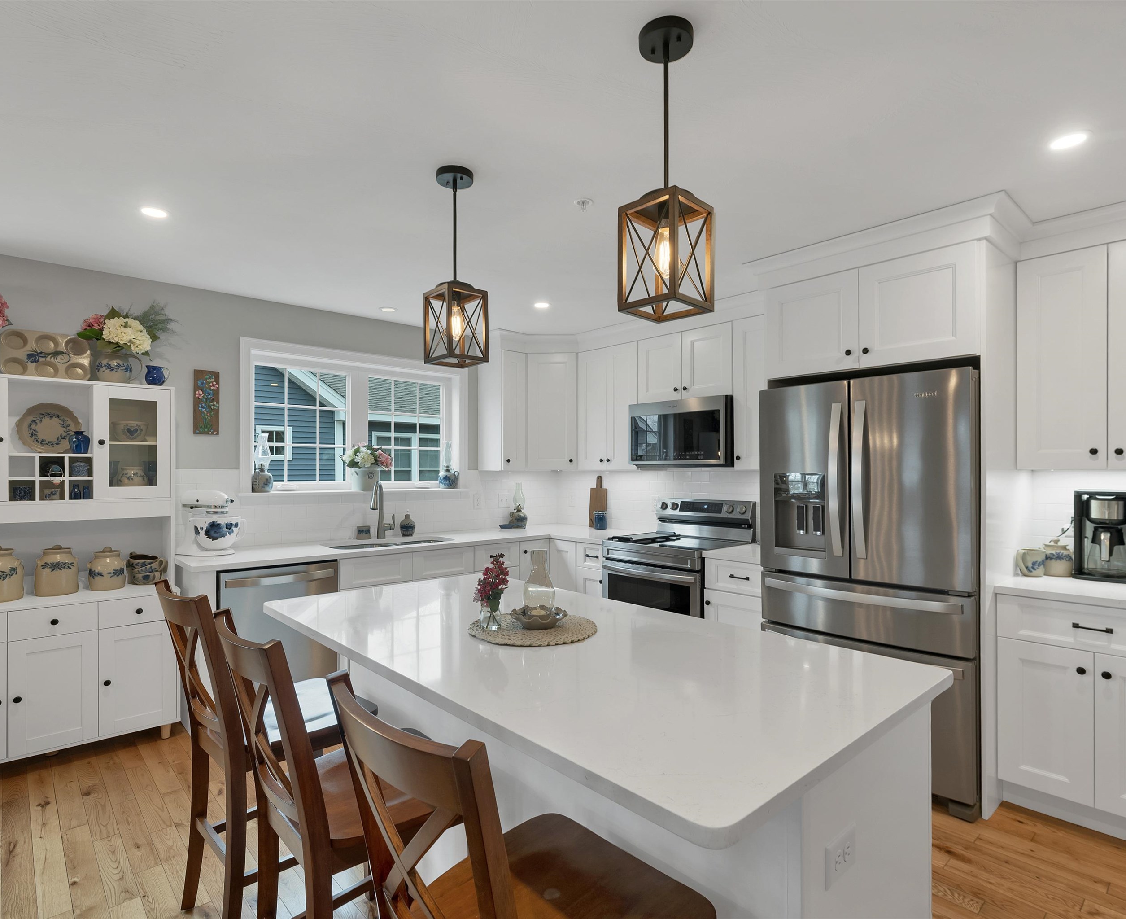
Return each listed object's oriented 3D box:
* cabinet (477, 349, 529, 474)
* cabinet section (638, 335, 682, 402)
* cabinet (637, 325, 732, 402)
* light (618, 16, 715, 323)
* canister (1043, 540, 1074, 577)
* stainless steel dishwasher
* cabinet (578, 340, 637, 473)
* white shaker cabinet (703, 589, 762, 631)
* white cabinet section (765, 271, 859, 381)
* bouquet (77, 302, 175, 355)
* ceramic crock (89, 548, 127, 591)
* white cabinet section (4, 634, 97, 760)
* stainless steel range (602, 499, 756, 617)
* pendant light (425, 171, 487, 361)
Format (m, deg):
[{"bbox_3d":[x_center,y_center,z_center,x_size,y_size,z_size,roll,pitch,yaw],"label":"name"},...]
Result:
[{"bbox_3d":[-0.483,-0.376,4.620,0.238,0.927,0.330,1,-2,-43],"label":"cabinet"},{"bbox_3d":[0.819,-0.637,4.229,0.331,0.463,0.389,1,-1,-42],"label":"cabinet section"},{"bbox_3d":[0.916,-0.616,3.948,0.330,0.465,0.757,1,-1,-44],"label":"cabinet"},{"bbox_3d":[0.250,-0.690,1.377,0.164,0.667,0.164,1,-1,-44],"label":"light"},{"bbox_3d":[2.218,0.436,2.571,0.112,0.160,0.112,1,-2,-43],"label":"canister"},{"bbox_3d":[-1.678,1.009,3.247,0.600,0.860,0.610,1,-1,-42],"label":"stainless steel dishwasher"},{"bbox_3d":[0.446,-0.381,4.449,0.325,0.915,0.635,0,-1,-42],"label":"cabinet"},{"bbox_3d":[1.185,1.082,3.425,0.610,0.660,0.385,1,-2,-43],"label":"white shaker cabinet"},{"bbox_3d":[1.471,-0.662,3.077,0.602,0.479,0.461,1,-1,-42],"label":"white cabinet section"},{"bbox_3d":[-2.274,-0.684,3.008,0.400,0.260,0.260,0,-1,-42],"label":"bouquet"},{"bbox_3d":[-2.349,0.556,2.959,0.155,0.215,0.148,0,-1,-42],"label":"ceramic crock"},{"bbox_3d":[-2.581,1.122,2.904,0.329,0.535,0.378,1,-1,-42],"label":"white cabinet section"},{"bbox_3d":[0.755,0.860,3.806,0.690,1.180,0.758,1,-2,-43],"label":"stainless steel range"},{"bbox_3d":[-0.373,-0.677,2.014,0.162,0.676,0.162,0,-1,-42],"label":"pendant light"}]

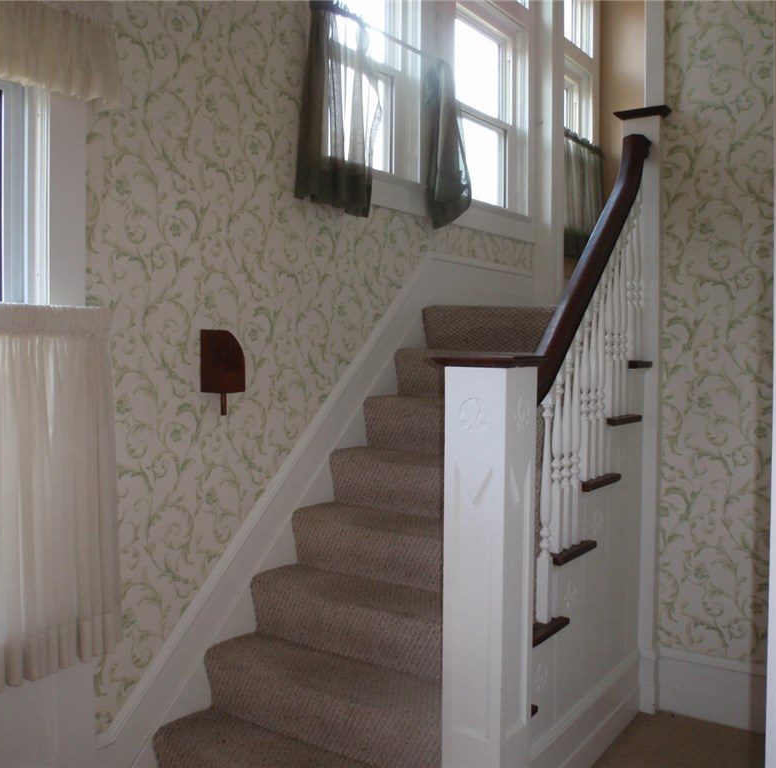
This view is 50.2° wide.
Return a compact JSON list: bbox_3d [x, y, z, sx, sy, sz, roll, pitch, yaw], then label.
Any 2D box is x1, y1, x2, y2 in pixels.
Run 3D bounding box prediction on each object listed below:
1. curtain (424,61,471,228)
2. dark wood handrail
[{"bbox_3d":[0.274,-1.105,3.807,0.089,0.723,0.277,2,3,35],"label":"curtain"},{"bbox_3d":[0.664,-0.422,2.726,0.071,0.139,1.426,2,45,35],"label":"dark wood handrail"}]

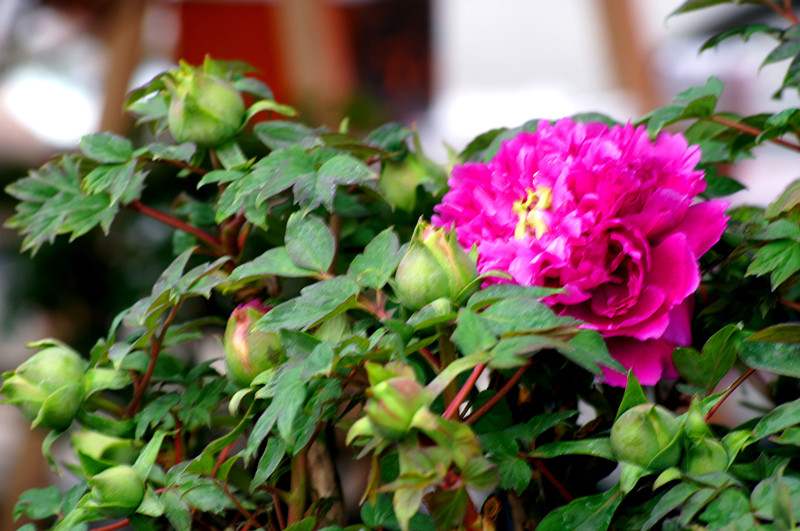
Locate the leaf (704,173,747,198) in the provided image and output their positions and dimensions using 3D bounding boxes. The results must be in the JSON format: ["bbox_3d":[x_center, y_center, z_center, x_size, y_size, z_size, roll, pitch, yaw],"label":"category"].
[{"bbox_3d":[0.176,-0.045,2.210,0.034,0.008,0.022,9,37,0],"label":"leaf"}]

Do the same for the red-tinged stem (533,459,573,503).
[{"bbox_3d":[0.082,0.115,2.130,0.004,0.032,0.004,-45,5,0],"label":"red-tinged stem"}]

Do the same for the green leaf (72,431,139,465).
[{"bbox_3d":[-0.158,0.098,2.140,0.032,0.026,0.026,32,6,-18],"label":"green leaf"}]

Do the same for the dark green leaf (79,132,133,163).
[{"bbox_3d":[-0.160,-0.064,2.170,0.030,0.007,0.023,14,43,-15],"label":"dark green leaf"}]

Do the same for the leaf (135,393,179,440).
[{"bbox_3d":[-0.130,0.081,2.140,0.022,0.009,0.034,26,59,31],"label":"leaf"}]

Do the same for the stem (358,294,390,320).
[{"bbox_3d":[-0.013,0.022,2.050,0.020,0.006,0.006,36,0,-6],"label":"stem"}]

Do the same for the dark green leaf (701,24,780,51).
[{"bbox_3d":[0.188,-0.126,2.200,0.046,0.010,0.022,-11,18,-13],"label":"dark green leaf"}]

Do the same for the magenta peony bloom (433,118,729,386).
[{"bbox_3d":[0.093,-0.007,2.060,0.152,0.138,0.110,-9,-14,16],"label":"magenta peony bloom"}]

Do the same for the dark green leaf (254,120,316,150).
[{"bbox_3d":[-0.060,-0.069,2.140,0.035,0.014,0.022,0,8,0],"label":"dark green leaf"}]

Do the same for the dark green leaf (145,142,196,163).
[{"bbox_3d":[-0.121,-0.059,2.100,0.025,0.006,0.020,-9,31,-15],"label":"dark green leaf"}]

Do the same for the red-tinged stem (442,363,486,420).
[{"bbox_3d":[0.033,0.065,2.062,0.006,0.045,0.006,36,34,0],"label":"red-tinged stem"}]

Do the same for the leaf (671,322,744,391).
[{"bbox_3d":[0.163,0.049,2.120,0.037,0.035,0.016,0,8,0],"label":"leaf"}]

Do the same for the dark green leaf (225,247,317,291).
[{"bbox_3d":[-0.067,0.002,2.070,0.049,0.021,0.025,0,8,0],"label":"dark green leaf"}]

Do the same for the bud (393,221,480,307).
[{"bbox_3d":[0.019,0.001,2.090,0.043,0.045,0.043,5,14,0],"label":"bud"}]

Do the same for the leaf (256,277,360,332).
[{"bbox_3d":[-0.047,0.020,2.030,0.053,0.009,0.024,-21,39,-8],"label":"leaf"}]

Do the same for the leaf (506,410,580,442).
[{"bbox_3d":[0.077,0.087,2.150,0.041,0.009,0.024,-24,33,17],"label":"leaf"}]

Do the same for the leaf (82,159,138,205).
[{"bbox_3d":[-0.152,-0.044,2.100,0.030,0.023,0.020,0,8,0],"label":"leaf"}]

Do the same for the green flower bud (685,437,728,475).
[{"bbox_3d":[0.159,0.100,2.070,0.023,0.022,0.024,0,8,0],"label":"green flower bud"}]

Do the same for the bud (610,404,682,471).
[{"bbox_3d":[0.128,0.090,2.080,0.035,0.035,0.035,7,30,-4],"label":"bud"}]

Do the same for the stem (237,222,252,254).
[{"bbox_3d":[-0.082,-0.014,2.110,0.005,0.017,0.005,19,0,0],"label":"stem"}]

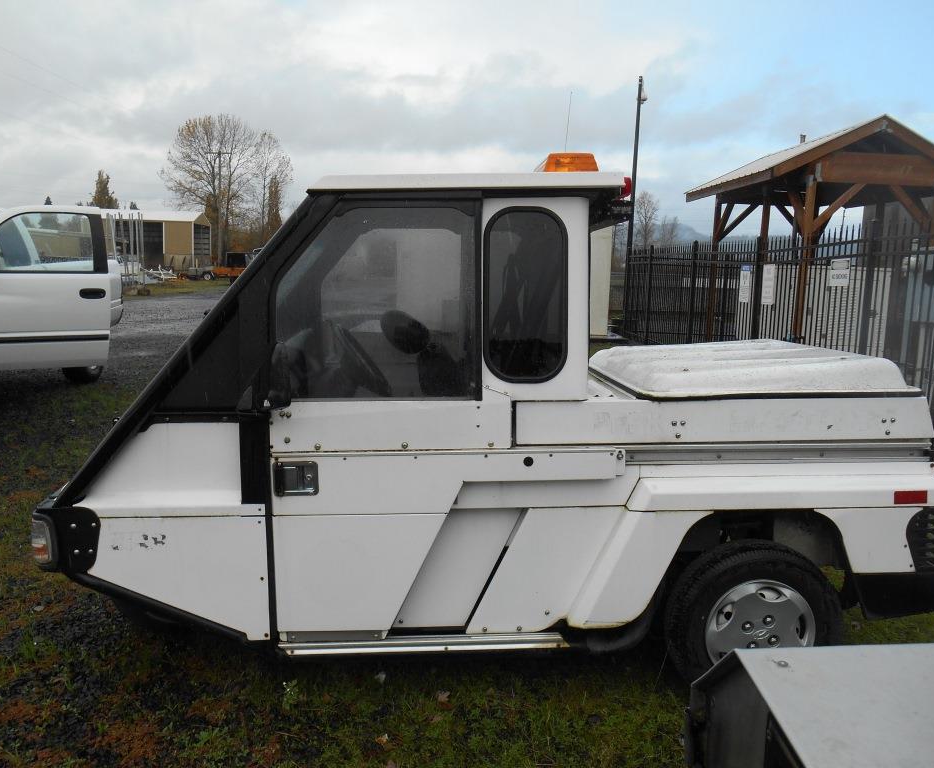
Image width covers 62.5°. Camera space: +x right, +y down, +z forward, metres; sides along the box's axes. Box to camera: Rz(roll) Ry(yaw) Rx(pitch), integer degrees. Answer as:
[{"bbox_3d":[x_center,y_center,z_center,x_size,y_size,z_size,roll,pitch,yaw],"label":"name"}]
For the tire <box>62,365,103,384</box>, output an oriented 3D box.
[{"bbox_3d":[-4.350,-0.377,8.747,0.250,0.750,0.750,1,8,-10],"label":"tire"}]

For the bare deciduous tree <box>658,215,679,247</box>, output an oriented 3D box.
[{"bbox_3d":[23.934,-15.510,91.353,2.700,9.070,2.600,4,8,14],"label":"bare deciduous tree"}]

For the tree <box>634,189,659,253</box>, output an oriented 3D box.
[{"bbox_3d":[20.756,-16.538,89.179,3.100,11.510,3.000,4,8,12],"label":"tree"}]

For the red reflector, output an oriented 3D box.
[{"bbox_3d":[1.424,0.364,2.473,0.107,0.044,0.008,-1,8,-1],"label":"red reflector"}]

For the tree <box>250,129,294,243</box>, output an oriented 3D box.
[{"bbox_3d":[-21.571,-19.677,84.859,5.000,16.000,5.000,0,8,-14],"label":"tree"}]

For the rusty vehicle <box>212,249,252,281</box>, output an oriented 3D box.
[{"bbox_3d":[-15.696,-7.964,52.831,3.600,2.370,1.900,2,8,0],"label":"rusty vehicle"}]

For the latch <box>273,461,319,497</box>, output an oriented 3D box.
[{"bbox_3d":[-0.565,0.313,2.548,0.150,0.116,0.035,-1,8,-1],"label":"latch"}]

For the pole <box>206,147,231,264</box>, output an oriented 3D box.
[{"bbox_3d":[-23.828,-16.250,74.136,2.300,12.120,0.350,-1,9,-18],"label":"pole"}]

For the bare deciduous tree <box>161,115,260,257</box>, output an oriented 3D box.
[{"bbox_3d":[-27.608,-20.138,82.782,10.600,17.080,10.300,-1,9,-18],"label":"bare deciduous tree"}]

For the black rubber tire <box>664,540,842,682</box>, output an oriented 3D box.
[{"bbox_3d":[0.971,0.816,2.624,0.562,0.562,0.175,-1,8,-1],"label":"black rubber tire"}]

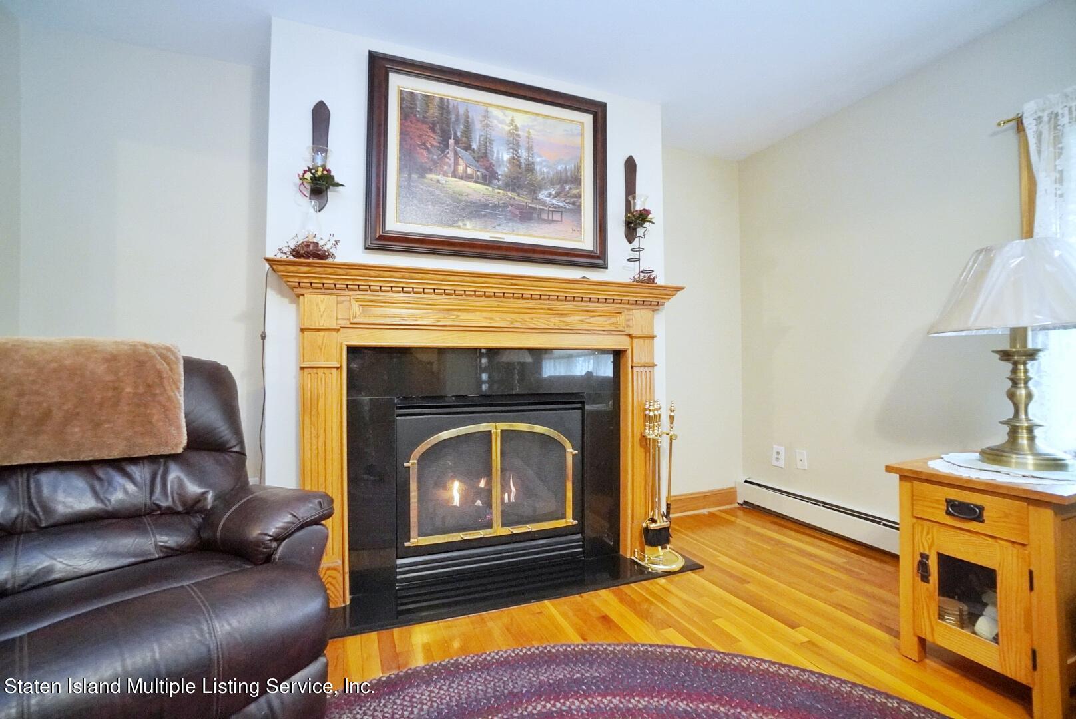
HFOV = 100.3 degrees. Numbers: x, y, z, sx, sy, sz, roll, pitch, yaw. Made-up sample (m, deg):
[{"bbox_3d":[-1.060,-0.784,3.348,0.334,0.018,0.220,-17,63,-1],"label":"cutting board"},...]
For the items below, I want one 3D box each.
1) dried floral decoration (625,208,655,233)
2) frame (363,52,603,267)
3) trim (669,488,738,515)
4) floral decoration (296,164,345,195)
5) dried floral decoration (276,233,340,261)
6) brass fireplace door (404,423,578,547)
[{"bbox_3d":[0.531,-0.730,2.353,0.150,0.112,0.130,0,-1,-20],"label":"dried floral decoration"},{"bbox_3d":[-0.194,-0.913,2.161,1.172,0.866,0.050,0,-1,-20],"label":"frame"},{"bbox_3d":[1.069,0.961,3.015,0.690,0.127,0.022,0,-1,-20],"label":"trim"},{"bbox_3d":[-0.889,-0.737,1.841,0.170,0.108,0.135,0,-1,-20],"label":"floral decoration"},{"bbox_3d":[-0.928,-0.438,1.810,0.225,0.120,0.195,0,-1,-20],"label":"dried floral decoration"},{"bbox_3d":[-0.195,0.563,2.120,0.842,0.527,0.050,0,-1,-20],"label":"brass fireplace door"}]

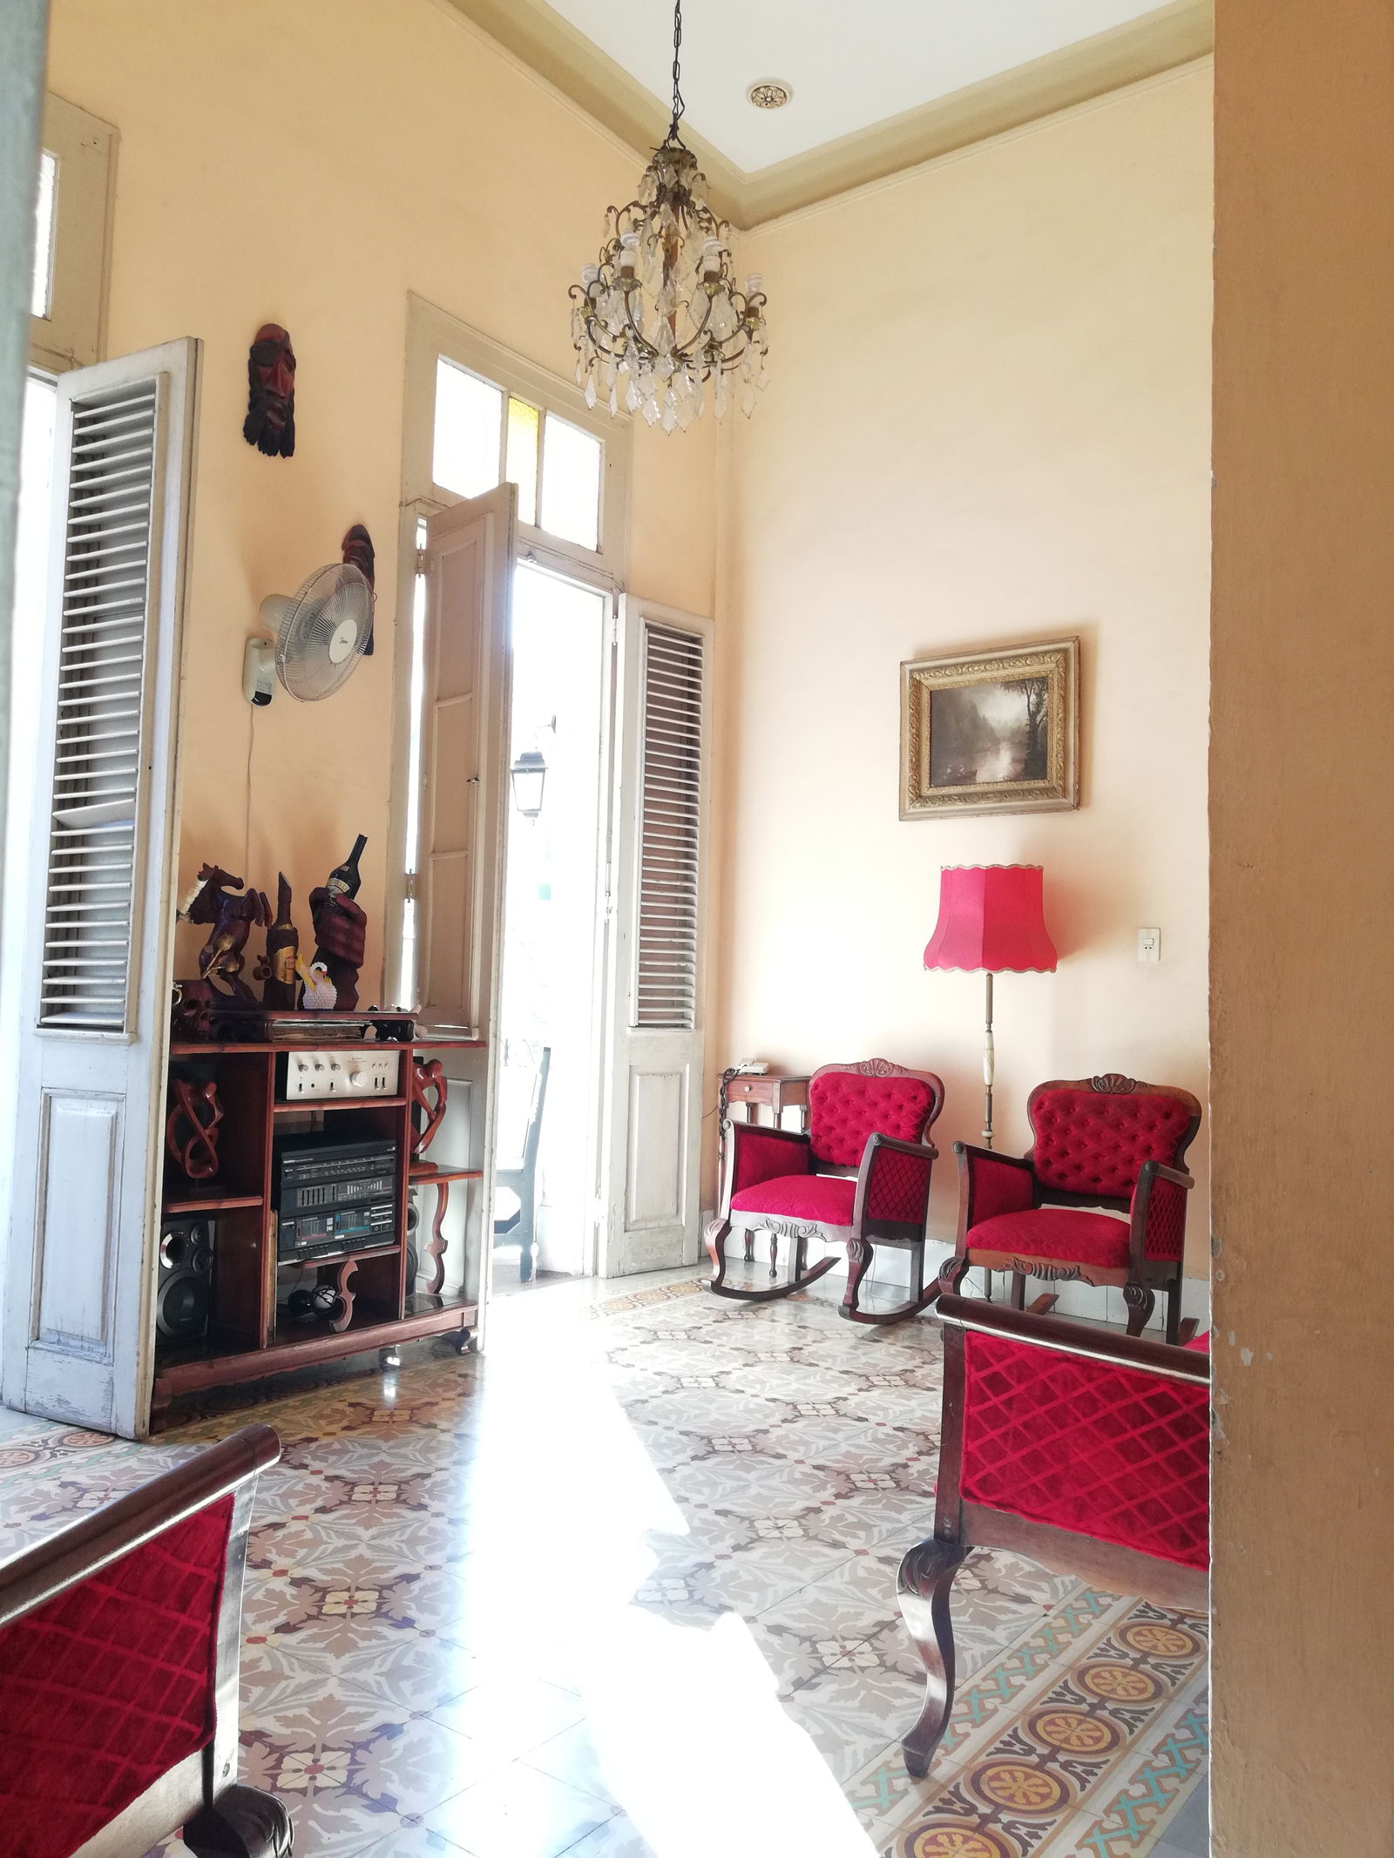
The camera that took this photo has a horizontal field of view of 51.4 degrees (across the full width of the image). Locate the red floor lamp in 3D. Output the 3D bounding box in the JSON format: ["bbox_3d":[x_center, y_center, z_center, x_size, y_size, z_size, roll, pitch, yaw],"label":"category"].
[{"bbox_3d":[1.045,0.572,5.211,0.482,1.613,0.482,0,-3,36],"label":"red floor lamp"}]

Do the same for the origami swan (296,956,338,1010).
[{"bbox_3d":[-1.065,0.151,4.074,0.110,0.150,0.090,0,-3,36],"label":"origami swan"}]

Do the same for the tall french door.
[{"bbox_3d":[-0.152,0.016,5.954,0.499,2.719,0.044,4,-3,-44],"label":"tall french door"}]

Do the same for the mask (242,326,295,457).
[{"bbox_3d":[-1.302,-1.634,4.390,0.089,0.379,0.149,0,-3,36],"label":"mask"}]

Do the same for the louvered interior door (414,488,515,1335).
[{"bbox_3d":[-0.779,-0.053,4.738,0.044,2.719,0.499,4,-3,-40],"label":"louvered interior door"}]

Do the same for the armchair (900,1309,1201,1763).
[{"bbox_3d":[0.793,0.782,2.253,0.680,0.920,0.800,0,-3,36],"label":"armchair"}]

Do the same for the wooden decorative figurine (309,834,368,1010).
[{"bbox_3d":[-1.052,-0.019,4.227,0.145,0.500,0.165,-1,-3,41],"label":"wooden decorative figurine"}]

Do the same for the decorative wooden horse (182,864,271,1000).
[{"bbox_3d":[-1.272,0.016,3.913,0.245,0.385,0.110,1,-2,16],"label":"decorative wooden horse"}]

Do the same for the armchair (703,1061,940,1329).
[{"bbox_3d":[0.492,0.914,5.208,0.660,0.880,0.800,0,-3,37],"label":"armchair"}]

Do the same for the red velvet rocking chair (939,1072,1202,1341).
[{"bbox_3d":[1.255,0.930,4.834,0.705,0.875,0.766,-1,-3,40],"label":"red velvet rocking chair"}]

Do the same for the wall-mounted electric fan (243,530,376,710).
[{"bbox_3d":[-1.112,-0.859,4.227,0.370,0.400,0.400,1,-2,23],"label":"wall-mounted electric fan"}]

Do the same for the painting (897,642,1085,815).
[{"bbox_3d":[1.084,-0.739,5.428,0.715,0.620,0.050,0,-3,36],"label":"painting"}]

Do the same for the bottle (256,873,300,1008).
[{"bbox_3d":[-1.159,0.034,4.032,0.095,0.380,0.105,0,-3,39],"label":"bottle"}]

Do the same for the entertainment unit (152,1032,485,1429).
[{"bbox_3d":[-1.157,0.803,4.149,0.391,0.951,1.128,0,-3,36],"label":"entertainment unit"}]

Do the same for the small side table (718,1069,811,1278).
[{"bbox_3d":[0.276,0.997,5.923,0.314,0.790,0.258,0,-3,36],"label":"small side table"}]

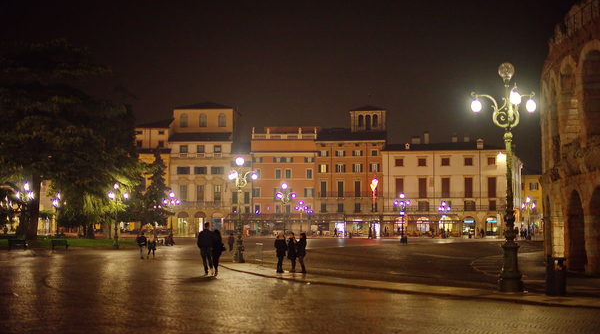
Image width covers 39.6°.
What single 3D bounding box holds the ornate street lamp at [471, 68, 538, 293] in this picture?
[{"bbox_3d":[5.518,0.244,22.563,1.780,6.200,1.750,0,-4,0],"label":"ornate street lamp"}]

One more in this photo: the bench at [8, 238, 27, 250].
[{"bbox_3d":[-26.086,7.237,77.033,1.600,0.850,0.650,1,-5,-11],"label":"bench"}]

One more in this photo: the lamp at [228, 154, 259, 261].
[{"bbox_3d":[-3.385,2.501,48.879,1.750,6.200,1.750,0,-4,0],"label":"lamp"}]

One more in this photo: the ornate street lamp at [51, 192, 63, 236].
[{"bbox_3d":[-30.851,6.363,106.696,1.650,6.200,1.650,0,-4,0],"label":"ornate street lamp"}]

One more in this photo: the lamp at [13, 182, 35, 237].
[{"bbox_3d":[-27.591,4.735,83.849,1.750,6.200,1.750,0,-4,0],"label":"lamp"}]

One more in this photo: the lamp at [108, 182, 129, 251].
[{"bbox_3d":[-17.181,4.691,79.123,1.750,6.200,1.750,0,-4,0],"label":"lamp"}]

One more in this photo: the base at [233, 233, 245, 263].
[{"bbox_3d":[-3.514,4.719,48.705,0.700,1.750,0.700,0,-4,0],"label":"base"}]

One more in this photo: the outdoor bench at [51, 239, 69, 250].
[{"bbox_3d":[-22.177,7.218,77.033,1.500,0.850,0.650,1,-5,-11],"label":"outdoor bench"}]

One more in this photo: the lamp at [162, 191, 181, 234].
[{"bbox_3d":[-16.352,6.363,106.696,1.750,6.200,1.750,0,-4,0],"label":"lamp"}]

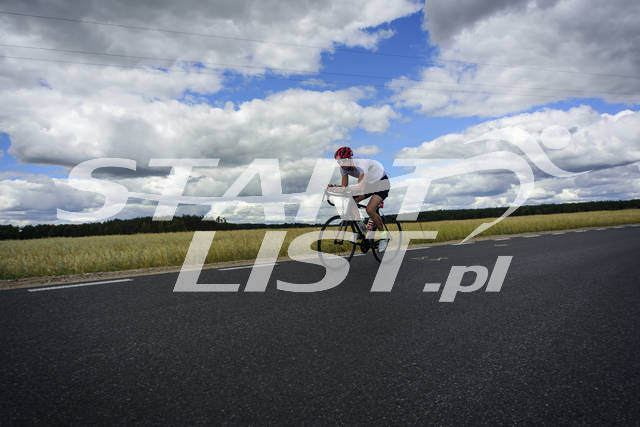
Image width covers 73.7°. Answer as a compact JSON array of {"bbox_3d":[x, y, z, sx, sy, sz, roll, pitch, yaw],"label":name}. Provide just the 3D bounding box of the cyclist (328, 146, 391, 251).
[{"bbox_3d":[0.551,-0.145,5.510,0.920,1.310,0.480,0,1,-44],"label":"cyclist"}]

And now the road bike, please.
[{"bbox_3d":[0.580,0.214,5.569,1.650,0.980,0.440,0,1,-44],"label":"road bike"}]

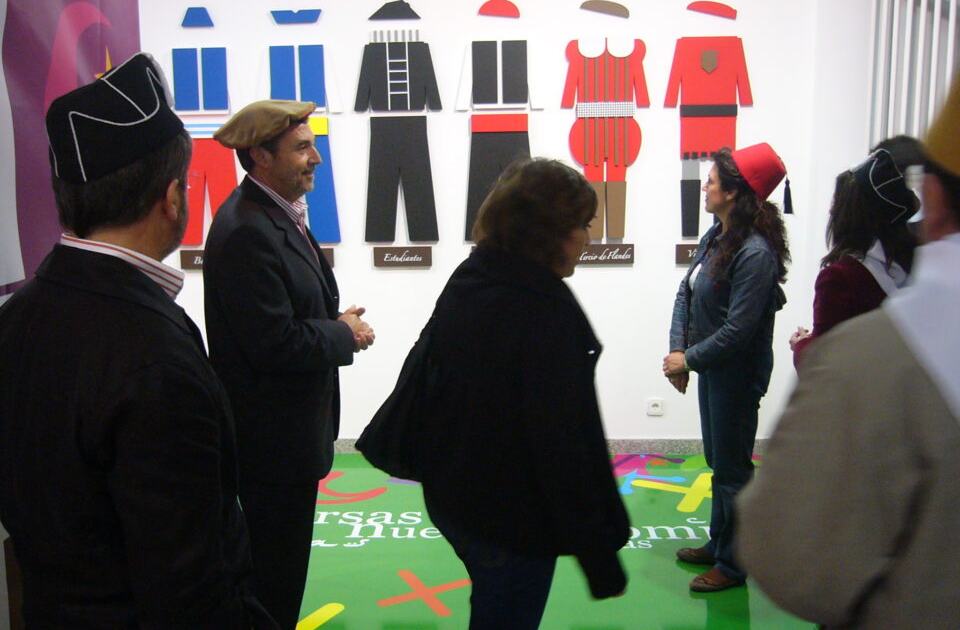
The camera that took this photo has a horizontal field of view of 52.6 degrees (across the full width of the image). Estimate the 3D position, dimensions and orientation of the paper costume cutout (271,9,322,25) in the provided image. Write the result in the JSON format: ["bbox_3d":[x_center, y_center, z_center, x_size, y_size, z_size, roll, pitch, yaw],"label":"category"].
[{"bbox_3d":[-0.920,-1.491,4.860,0.260,0.070,0.020,0,9,3],"label":"paper costume cutout"}]

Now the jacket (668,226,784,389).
[{"bbox_3d":[0.893,-0.030,3.540,0.350,0.610,0.470,-2,10,-10],"label":"jacket"}]

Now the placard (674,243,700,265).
[{"bbox_3d":[1.180,-0.315,5.076,0.304,0.112,0.020,0,9,3],"label":"placard"}]

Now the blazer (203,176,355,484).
[{"bbox_3d":[-0.600,0.050,2.940,0.440,0.950,0.530,1,9,8],"label":"blazer"}]

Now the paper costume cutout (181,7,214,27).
[{"bbox_3d":[-1.453,-1.533,5.002,0.172,0.099,0.020,0,9,3],"label":"paper costume cutout"}]

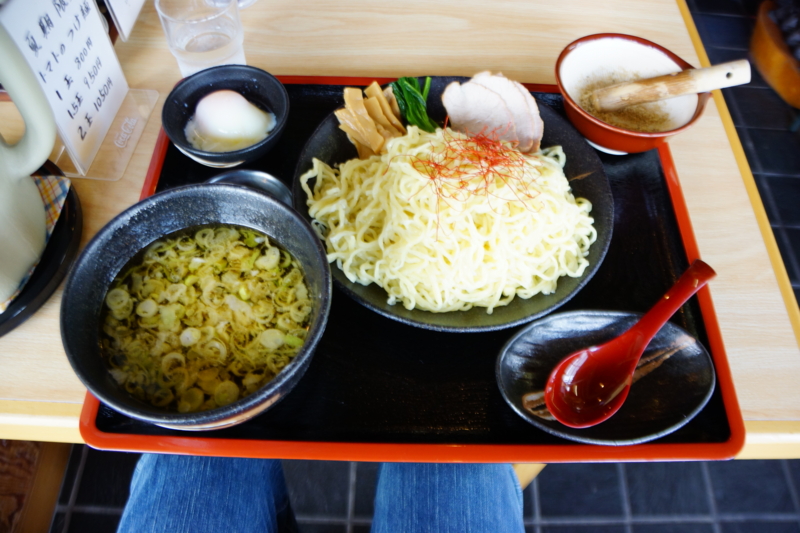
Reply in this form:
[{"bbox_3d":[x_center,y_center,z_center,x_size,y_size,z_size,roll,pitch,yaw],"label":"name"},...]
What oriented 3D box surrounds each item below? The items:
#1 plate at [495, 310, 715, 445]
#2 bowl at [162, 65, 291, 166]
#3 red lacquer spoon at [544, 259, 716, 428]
[{"bbox_3d":[0.137,0.076,0.405,0.151,0.024,0.095,4,60,0],"label":"plate"},{"bbox_3d":[-0.137,-0.112,0.490,0.102,0.048,0.102,1,60,-1],"label":"bowl"},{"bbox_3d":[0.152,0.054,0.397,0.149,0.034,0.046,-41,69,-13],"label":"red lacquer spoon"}]

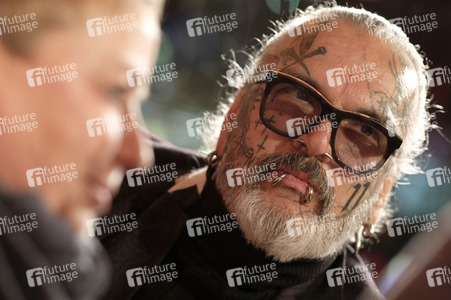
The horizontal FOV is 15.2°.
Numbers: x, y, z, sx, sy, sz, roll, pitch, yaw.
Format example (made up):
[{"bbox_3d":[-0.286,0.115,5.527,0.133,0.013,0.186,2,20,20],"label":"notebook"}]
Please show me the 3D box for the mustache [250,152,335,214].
[{"bbox_3d":[0.063,0.026,1.500,0.075,0.044,0.031,26,-13,-1],"label":"mustache"}]

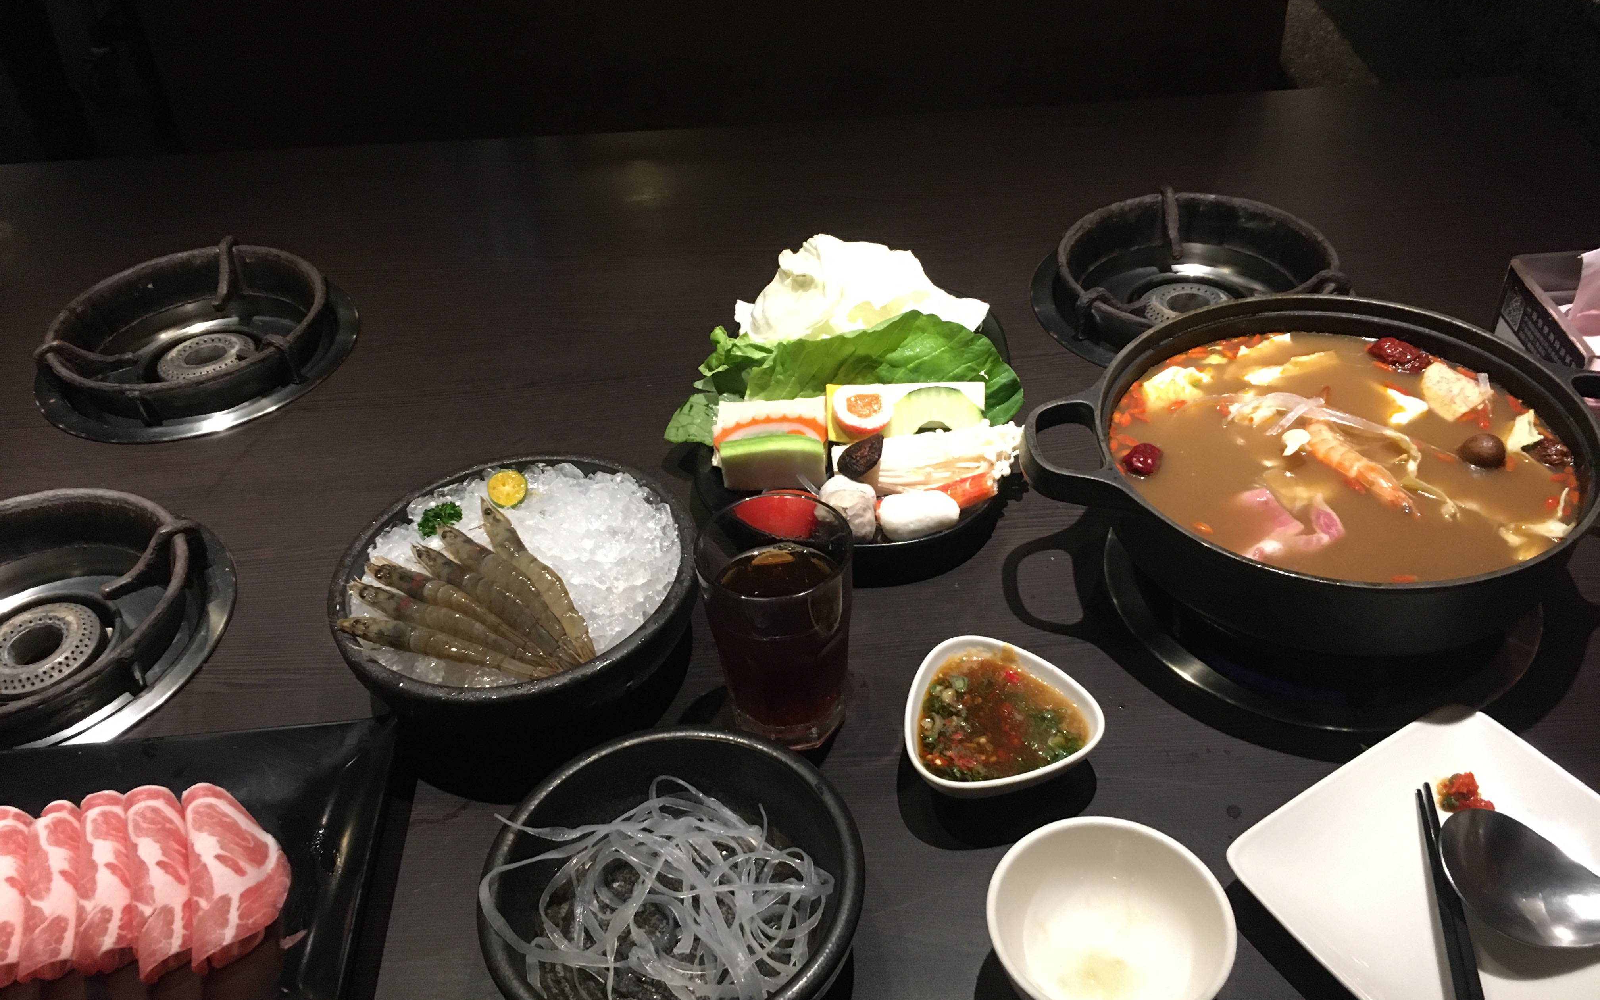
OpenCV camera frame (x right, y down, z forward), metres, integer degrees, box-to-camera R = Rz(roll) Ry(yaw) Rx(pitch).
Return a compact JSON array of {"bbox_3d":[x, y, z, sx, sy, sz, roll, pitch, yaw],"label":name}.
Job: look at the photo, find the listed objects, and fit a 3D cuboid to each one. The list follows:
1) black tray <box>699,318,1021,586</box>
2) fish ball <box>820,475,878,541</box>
[{"bbox_3d":[0.032,-0.050,0.837,0.216,0.087,0.216,-3,40,2],"label":"black tray"},{"bbox_3d":[0.029,0.005,0.779,0.036,0.037,0.036,-3,40,2],"label":"fish ball"}]

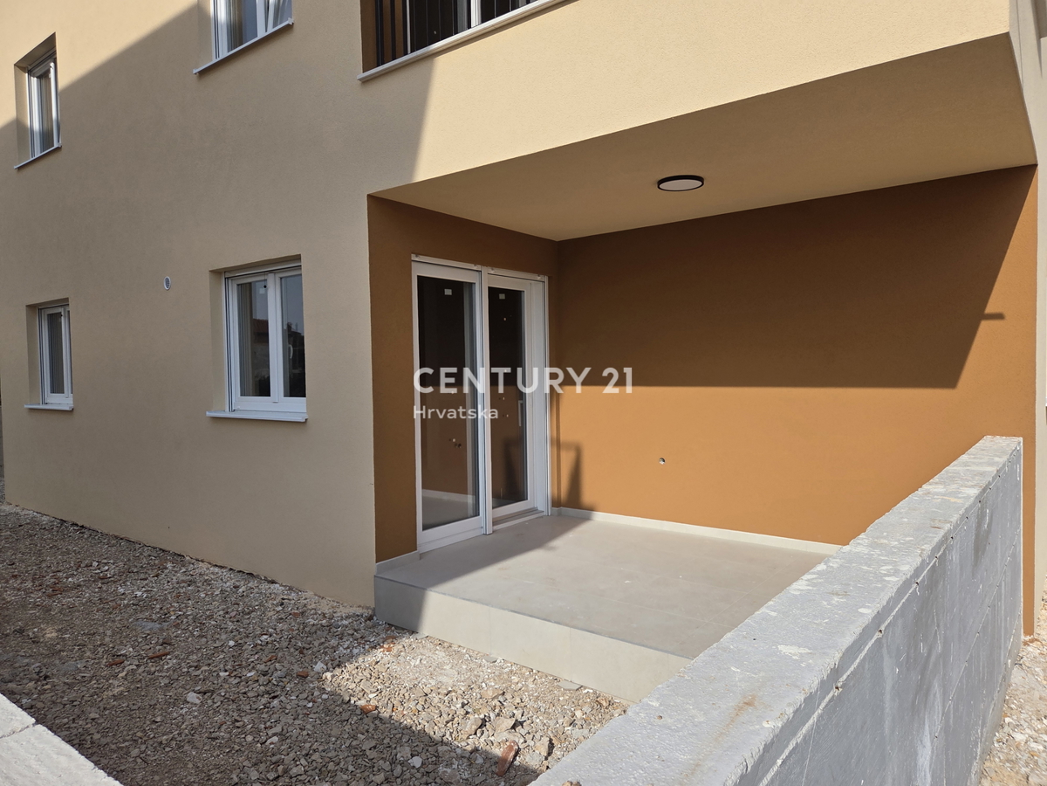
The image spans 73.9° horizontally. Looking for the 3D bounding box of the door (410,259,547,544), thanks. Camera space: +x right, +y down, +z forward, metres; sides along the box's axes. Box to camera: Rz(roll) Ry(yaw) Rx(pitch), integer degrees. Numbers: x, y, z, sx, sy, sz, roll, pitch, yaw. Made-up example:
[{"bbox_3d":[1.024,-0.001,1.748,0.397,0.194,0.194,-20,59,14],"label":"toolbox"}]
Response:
[{"bbox_3d":[-0.330,0.069,5.991,0.120,2.273,1.759,1,2,38],"label":"door"}]

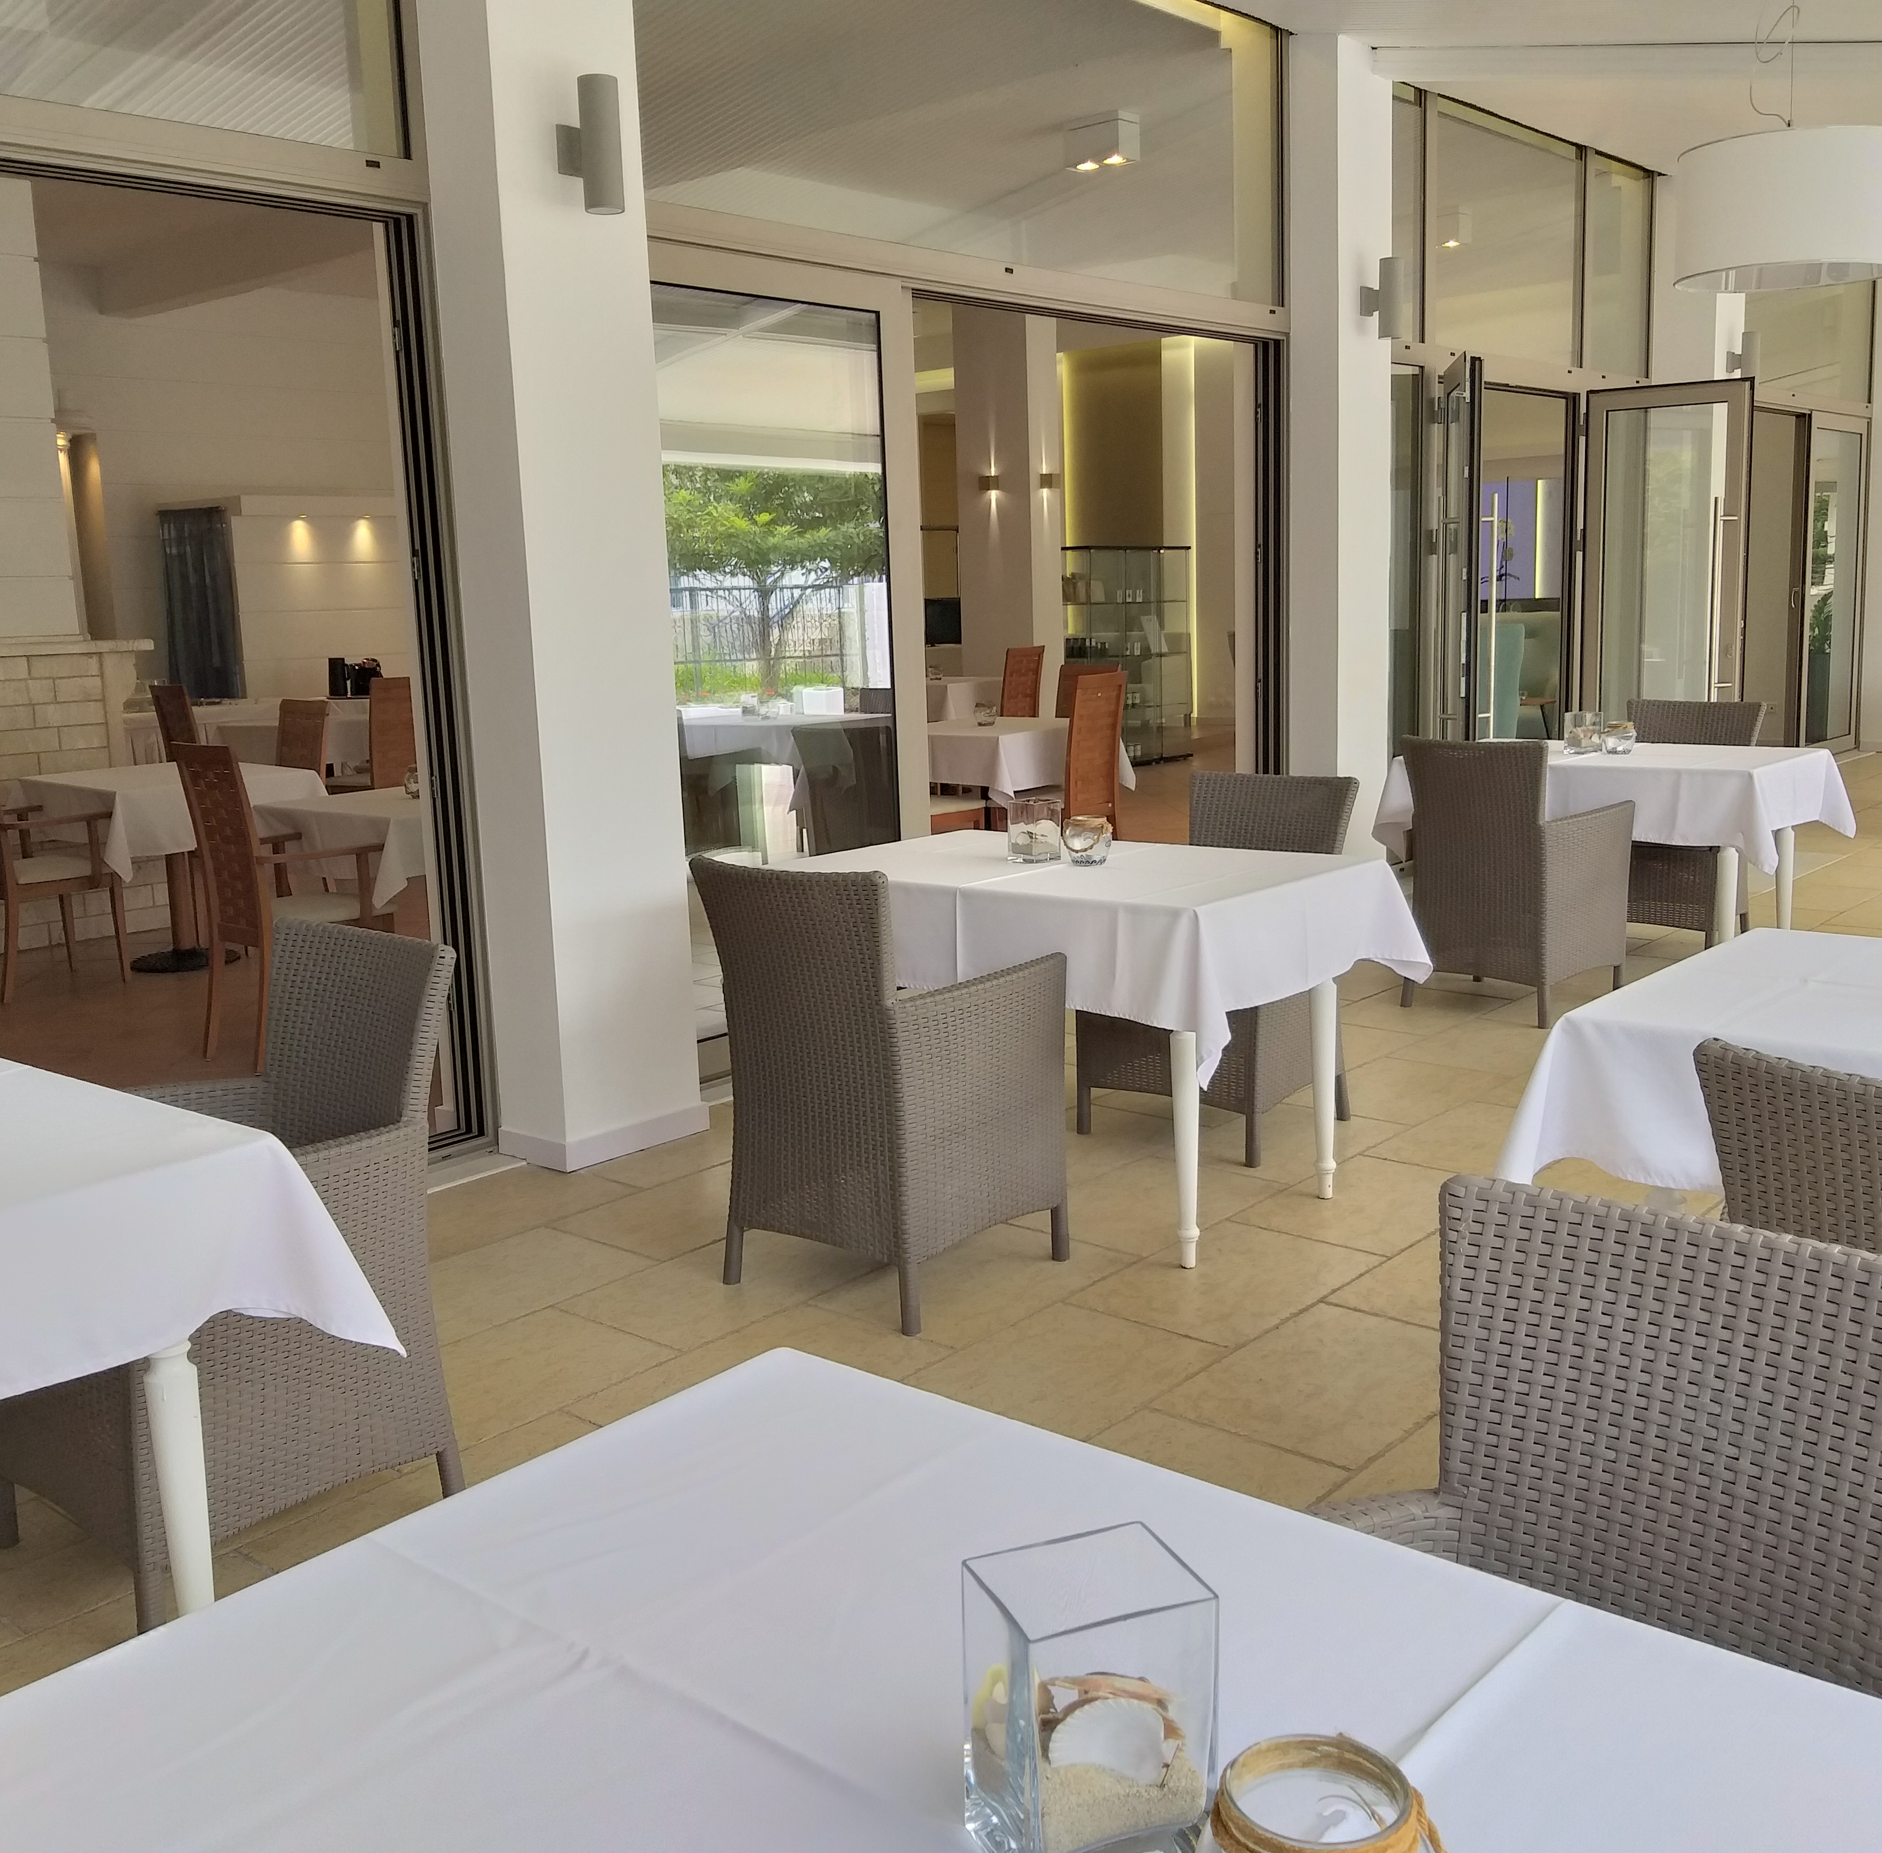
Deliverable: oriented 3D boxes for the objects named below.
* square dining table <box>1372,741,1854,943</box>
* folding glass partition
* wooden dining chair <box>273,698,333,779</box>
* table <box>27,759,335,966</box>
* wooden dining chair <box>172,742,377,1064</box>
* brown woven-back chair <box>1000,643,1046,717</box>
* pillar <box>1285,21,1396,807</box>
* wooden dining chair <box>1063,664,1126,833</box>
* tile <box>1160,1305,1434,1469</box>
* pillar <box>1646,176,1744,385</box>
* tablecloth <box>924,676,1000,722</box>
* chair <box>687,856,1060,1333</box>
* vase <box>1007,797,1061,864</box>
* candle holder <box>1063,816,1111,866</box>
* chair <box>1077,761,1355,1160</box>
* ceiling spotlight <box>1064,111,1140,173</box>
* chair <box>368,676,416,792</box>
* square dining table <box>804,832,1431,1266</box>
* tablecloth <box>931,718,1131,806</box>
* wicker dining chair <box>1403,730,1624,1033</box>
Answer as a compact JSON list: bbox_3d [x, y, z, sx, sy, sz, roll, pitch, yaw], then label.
[{"bbox_3d":[2.327,-0.243,6.587,1.340,0.742,0.880,7,14,41],"label":"square dining table"},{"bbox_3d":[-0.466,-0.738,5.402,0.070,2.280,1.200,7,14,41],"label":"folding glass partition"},{"bbox_3d":[-3.056,-0.477,8.241,0.540,1.000,0.580,7,14,41],"label":"wooden dining chair"},{"bbox_3d":[-3.163,-0.247,7.663,1.060,0.757,0.900,7,14,41],"label":"table"},{"bbox_3d":[-2.097,-0.095,5.961,0.530,1.020,0.560,7,14,43],"label":"wooden dining chair"},{"bbox_3d":[0.420,-1.402,12.707,0.570,1.000,0.520,7,14,41],"label":"brown woven-back chair"},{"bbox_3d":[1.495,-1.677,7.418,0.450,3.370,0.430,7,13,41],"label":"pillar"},{"bbox_3d":[0.529,-0.634,8.397,0.570,1.000,0.530,7,14,41],"label":"wooden dining chair"},{"bbox_3d":[0.691,0.790,3.233,0.400,0.010,0.600,7,13,41],"label":"tile"},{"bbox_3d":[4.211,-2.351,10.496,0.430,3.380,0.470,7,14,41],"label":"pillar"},{"bbox_3d":[-0.002,-1.677,13.971,0.950,0.330,1.050,6,13,40],"label":"tablecloth"},{"bbox_3d":[-0.109,0.280,3.755,0.530,0.885,0.590,6,13,38],"label":"chair"},{"bbox_3d":[0.222,-0.220,4.288,0.084,0.135,0.084,-6,11,-22],"label":"vase"},{"bbox_3d":[0.329,-0.192,4.197,0.108,0.104,0.108,-2,10,0],"label":"candle holder"},{"bbox_3d":[0.704,0.081,4.708,0.535,0.880,0.565,6,13,39],"label":"chair"},{"bbox_3d":[0.869,-4.229,10.017,0.373,0.225,0.193,7,13,41],"label":"ceiling spotlight"},{"bbox_3d":[-3.349,-0.983,11.278,0.530,1.020,0.560,-11,13,-42],"label":"chair"},{"bbox_3d":[0.282,0.232,4.260,1.280,0.766,0.790,7,13,41],"label":"square dining table"},{"bbox_3d":[0.256,-0.787,8.849,0.950,0.330,1.060,6,13,40],"label":"tablecloth"},{"bbox_3d":[1.845,-0.181,5.989,0.535,0.880,0.565,8,14,44],"label":"wicker dining chair"}]

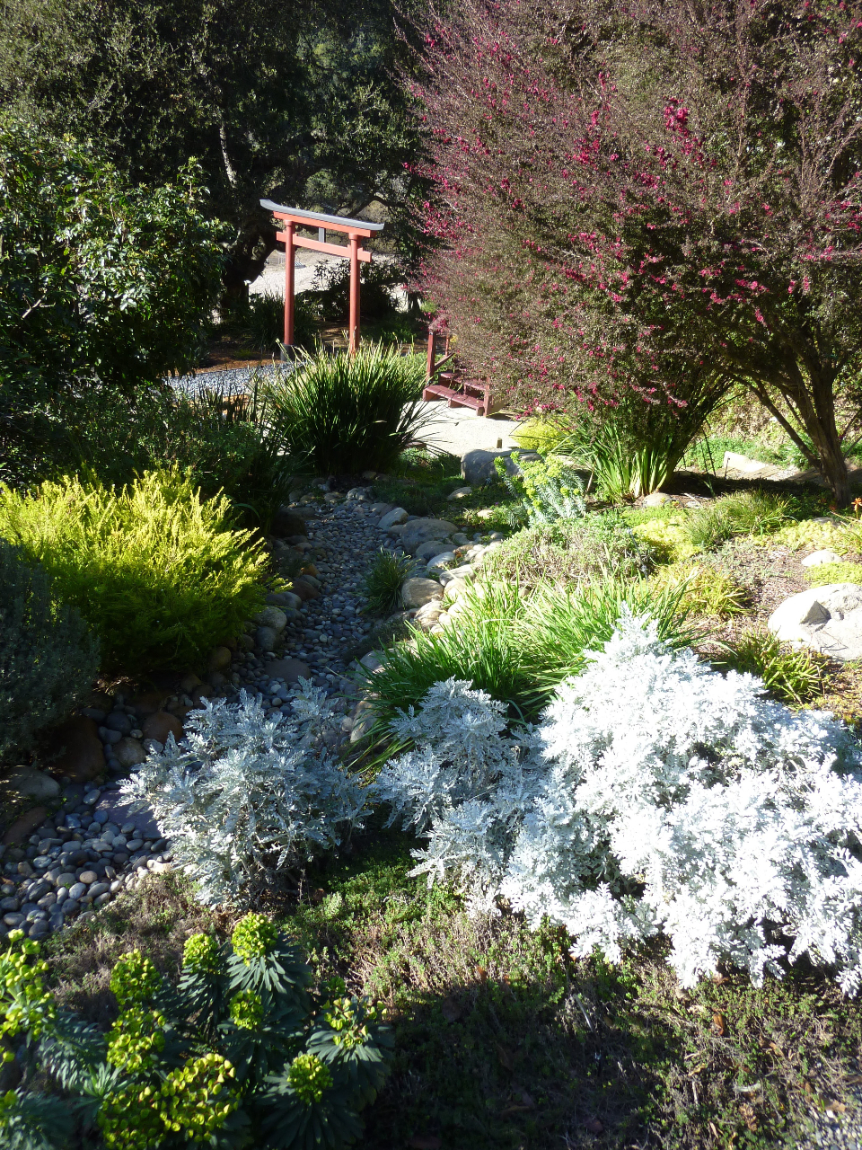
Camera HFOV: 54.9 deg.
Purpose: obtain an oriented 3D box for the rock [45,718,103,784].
[{"bbox_3d":[-1.289,0.626,3.000,0.215,0.190,0.230,-11,32,-25],"label":"rock"}]

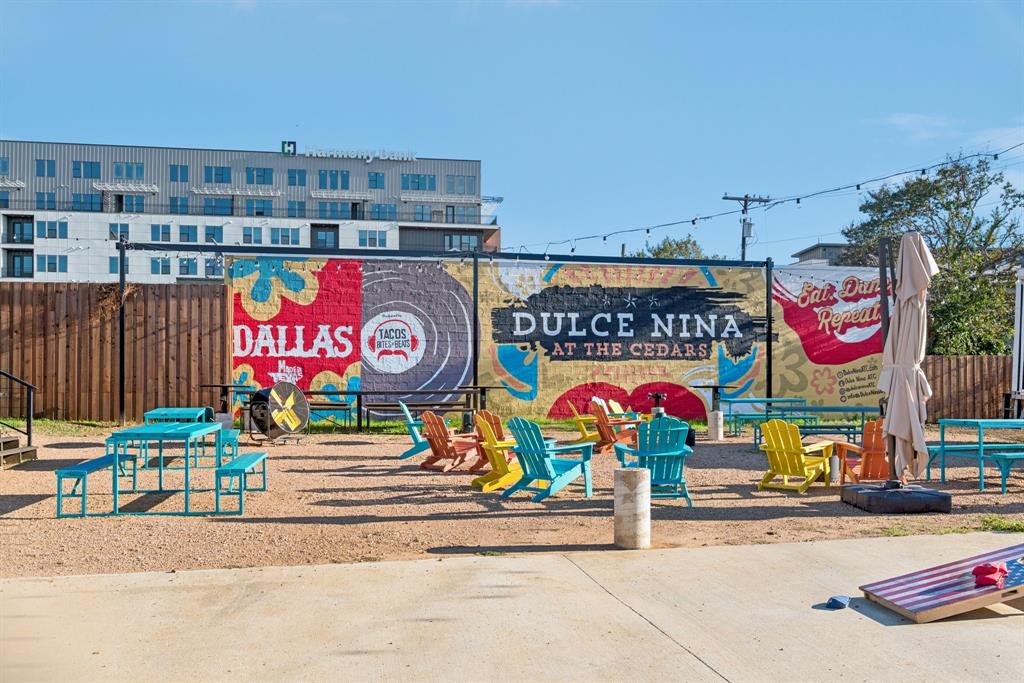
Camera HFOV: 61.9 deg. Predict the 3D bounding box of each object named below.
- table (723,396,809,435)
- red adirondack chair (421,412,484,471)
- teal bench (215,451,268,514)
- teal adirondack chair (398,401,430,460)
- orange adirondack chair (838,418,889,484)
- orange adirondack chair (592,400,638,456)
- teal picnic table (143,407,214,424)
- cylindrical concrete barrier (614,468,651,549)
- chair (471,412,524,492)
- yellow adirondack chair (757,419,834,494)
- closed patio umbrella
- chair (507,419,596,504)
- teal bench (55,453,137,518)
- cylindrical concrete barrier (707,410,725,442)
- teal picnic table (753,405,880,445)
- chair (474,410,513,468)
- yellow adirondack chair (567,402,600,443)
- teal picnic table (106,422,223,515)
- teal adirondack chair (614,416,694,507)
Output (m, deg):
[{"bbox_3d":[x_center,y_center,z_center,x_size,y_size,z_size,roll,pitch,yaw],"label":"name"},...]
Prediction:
[{"bbox_3d":[5.790,1.713,19.746,1.785,0.776,0.716,0,-2,-5],"label":"table"},{"bbox_3d":[-0.808,1.429,12.666,0.830,0.910,0.750,2,-3,-37],"label":"red adirondack chair"},{"bbox_3d":[-2.859,1.490,9.115,0.275,0.434,1.745,0,-2,-9],"label":"teal bench"},{"bbox_3d":[-1.358,1.412,13.517,0.830,0.910,0.750,0,-2,7],"label":"teal adirondack chair"},{"bbox_3d":[4.343,1.344,10.165,0.735,0.882,0.859,0,-2,3],"label":"orange adirondack chair"},{"bbox_3d":[1.824,1.493,14.873,0.859,0.882,0.735,1,-2,-19],"label":"orange adirondack chair"},{"bbox_3d":[-5.162,1.466,13.161,0.716,0.776,1.785,1,-2,-17],"label":"teal picnic table"},{"bbox_3d":[0.948,1.313,6.700,0.287,0.620,0.287,0,-2,0],"label":"cylindrical concrete barrier"},{"bbox_3d":[0.004,1.313,10.333,0.830,0.910,0.750,1,-2,-16],"label":"chair"},{"bbox_3d":[3.508,1.386,10.626,0.735,0.882,0.859,-2,-3,43],"label":"yellow adirondack chair"},{"bbox_3d":[3.972,0.140,8.550,0.520,2.480,0.500,0,-2,0],"label":"closed patio umbrella"},{"bbox_3d":[0.392,1.247,9.318,0.859,0.882,0.735,2,-3,-38],"label":"chair"},{"bbox_3d":[-4.285,1.479,8.891,0.278,0.434,1.745,0,-2,-9],"label":"teal bench"},{"bbox_3d":[4.179,1.737,17.500,0.320,0.630,0.320,0,-2,0],"label":"cylindrical concrete barrier"},{"bbox_3d":[5.389,1.532,14.701,1.785,0.776,0.716,0,-2,-6],"label":"teal picnic table"},{"bbox_3d":[-0.102,1.405,12.240,0.750,0.910,0.830,-2,-3,39],"label":"chair"},{"bbox_3d":[1.559,1.617,17.596,0.830,0.910,0.750,0,-2,3],"label":"yellow adirondack chair"},{"bbox_3d":[-3.621,1.318,9.130,0.716,0.776,1.785,0,-2,-9],"label":"teal picnic table"},{"bbox_3d":[1.459,1.224,8.929,0.750,0.910,0.830,0,-2,-7],"label":"teal adirondack chair"}]

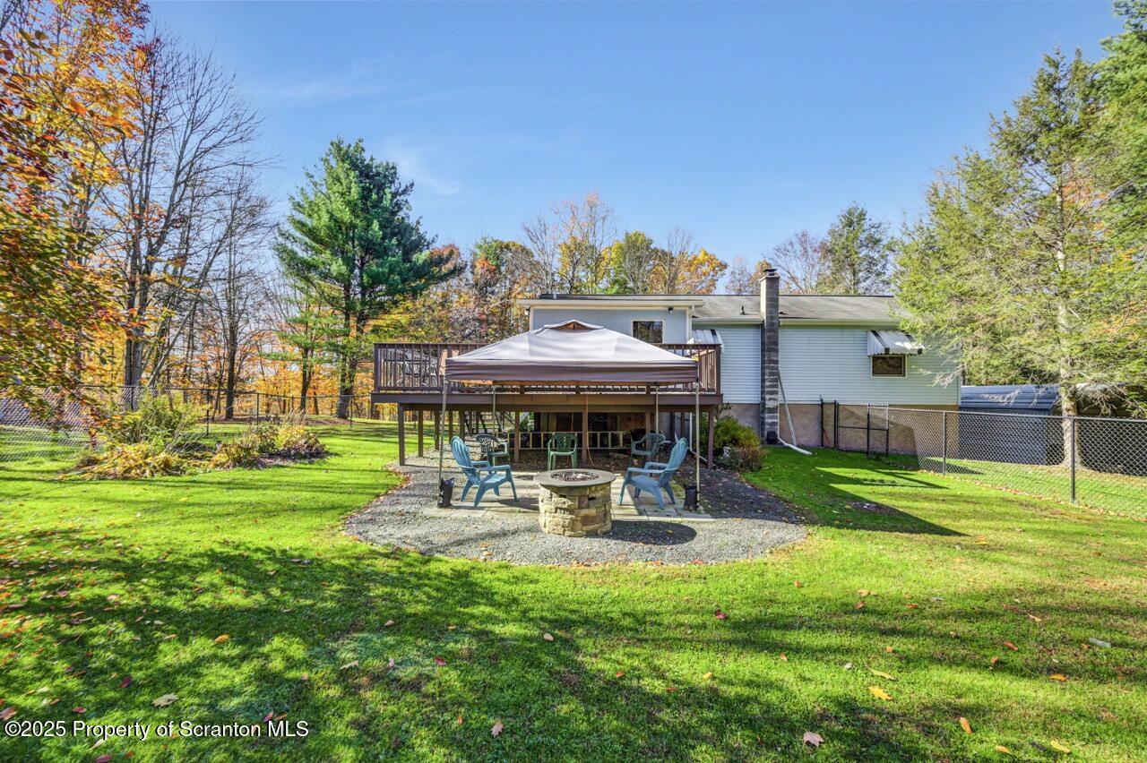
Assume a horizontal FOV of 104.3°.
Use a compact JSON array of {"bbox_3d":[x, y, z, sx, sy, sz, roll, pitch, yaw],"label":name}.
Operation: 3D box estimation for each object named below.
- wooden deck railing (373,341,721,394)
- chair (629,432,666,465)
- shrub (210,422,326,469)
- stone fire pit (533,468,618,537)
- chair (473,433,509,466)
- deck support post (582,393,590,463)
[{"bbox_3d":[-0.580,-0.260,11.200,7.300,1.070,3.900,0,0,-1],"label":"wooden deck railing"},{"bbox_3d":[1.520,1.460,9.200,0.600,0.800,0.600,0,-1,41],"label":"chair"},{"bbox_3d":[-6.900,1.390,10.200,1.850,0.870,1.400,0,0,-6],"label":"shrub"},{"bbox_3d":[0.020,1.460,5.420,1.020,0.600,1.020,0,0,-1],"label":"stone fire pit"},{"bbox_3d":[-1.500,1.390,8.450,0.570,0.790,0.560,0,0,-38],"label":"chair"},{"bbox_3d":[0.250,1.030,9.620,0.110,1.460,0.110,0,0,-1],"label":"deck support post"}]

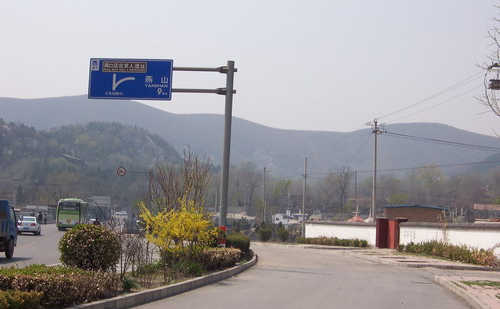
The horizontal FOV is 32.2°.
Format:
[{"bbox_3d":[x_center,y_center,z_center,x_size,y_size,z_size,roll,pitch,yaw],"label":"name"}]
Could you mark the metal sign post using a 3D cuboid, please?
[{"bbox_3d":[-3.412,0.156,33.800,5.700,7.700,0.400,1,-4,-2],"label":"metal sign post"}]

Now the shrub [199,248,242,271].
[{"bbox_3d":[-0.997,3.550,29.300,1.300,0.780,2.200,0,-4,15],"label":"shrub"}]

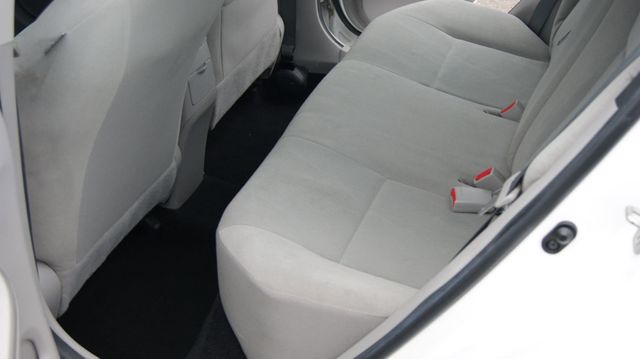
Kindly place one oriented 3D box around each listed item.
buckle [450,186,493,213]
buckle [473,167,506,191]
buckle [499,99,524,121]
[{"bbox_3d":[0.304,0.041,1.770,0.080,0.026,0.045,4,37,0],"label":"buckle"},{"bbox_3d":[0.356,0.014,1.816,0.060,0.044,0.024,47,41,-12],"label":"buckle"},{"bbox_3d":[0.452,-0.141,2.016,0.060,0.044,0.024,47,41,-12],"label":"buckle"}]

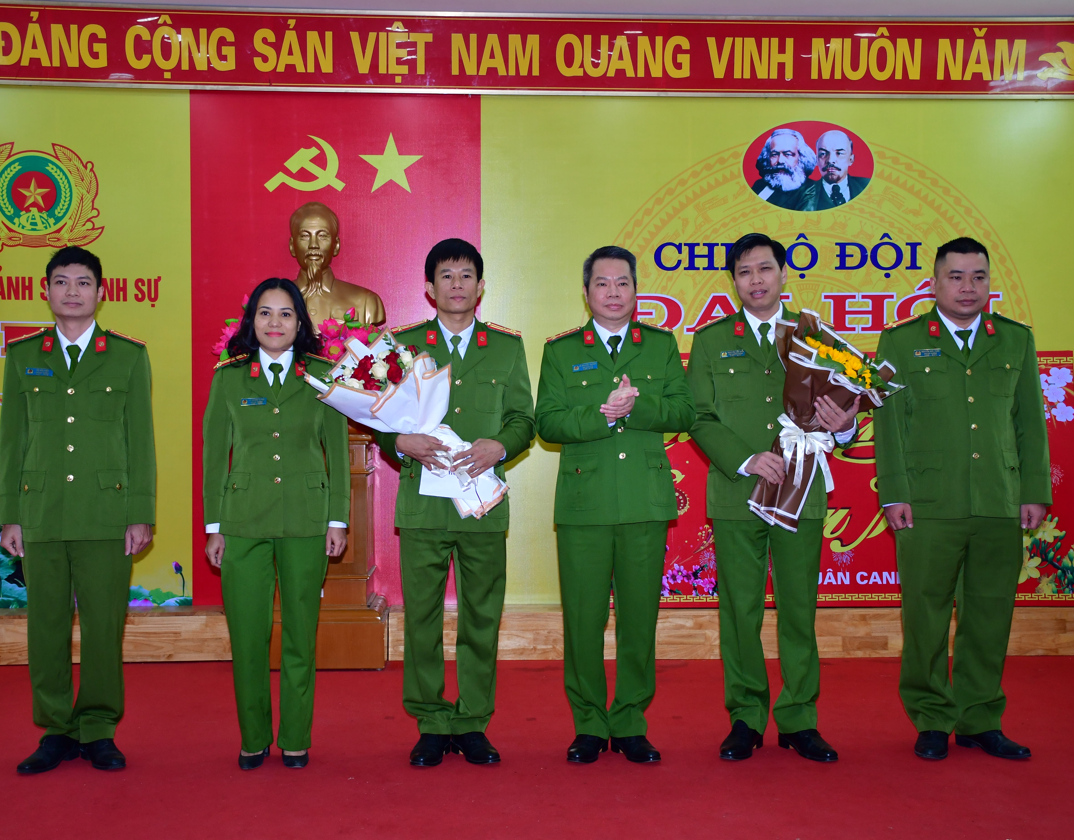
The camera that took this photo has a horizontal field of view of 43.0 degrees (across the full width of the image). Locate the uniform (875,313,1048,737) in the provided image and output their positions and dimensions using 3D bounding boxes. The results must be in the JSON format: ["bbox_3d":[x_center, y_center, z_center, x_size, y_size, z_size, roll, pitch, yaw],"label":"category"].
[{"bbox_3d":[1.424,0.341,4.575,0.594,1.431,0.320,0,2,-5],"label":"uniform"}]

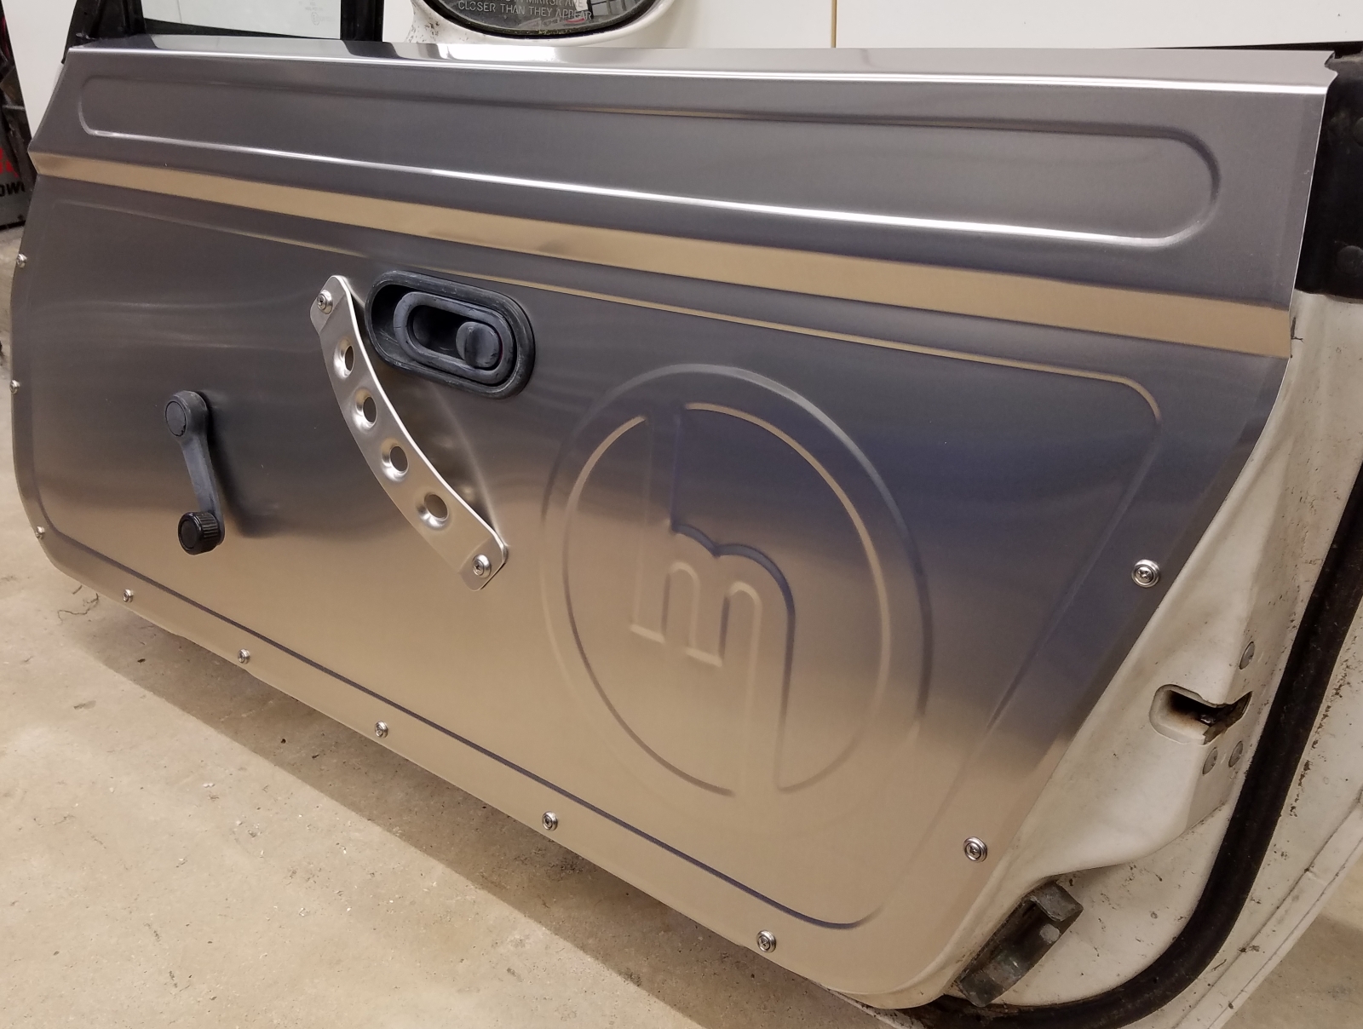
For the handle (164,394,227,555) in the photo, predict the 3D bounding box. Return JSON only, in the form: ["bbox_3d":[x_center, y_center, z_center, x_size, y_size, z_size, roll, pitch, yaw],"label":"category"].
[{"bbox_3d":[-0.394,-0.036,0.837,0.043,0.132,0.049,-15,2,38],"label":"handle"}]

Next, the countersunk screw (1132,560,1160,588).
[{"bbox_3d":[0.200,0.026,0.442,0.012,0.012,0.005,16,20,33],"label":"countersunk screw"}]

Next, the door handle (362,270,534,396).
[{"bbox_3d":[-0.146,-0.120,0.673,0.160,0.066,0.036,21,22,31],"label":"door handle"}]

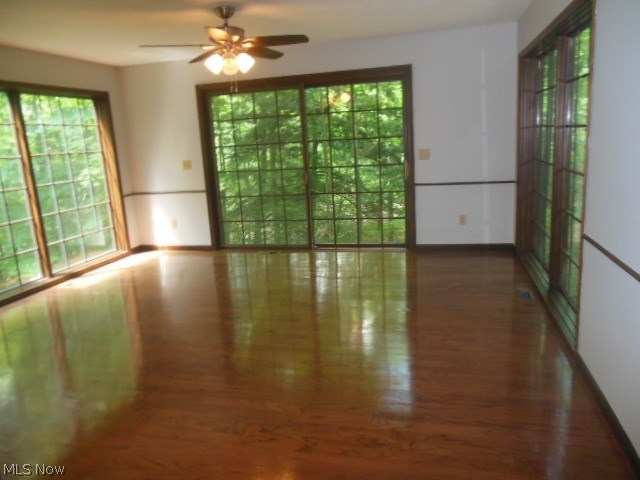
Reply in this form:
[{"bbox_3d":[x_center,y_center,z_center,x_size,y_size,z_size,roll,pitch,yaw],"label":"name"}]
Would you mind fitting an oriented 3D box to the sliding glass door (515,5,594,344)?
[{"bbox_3d":[1.898,-0.616,3.836,0.140,2.100,2.478,0,13,15],"label":"sliding glass door"}]

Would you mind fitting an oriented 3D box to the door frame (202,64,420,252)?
[{"bbox_3d":[-0.179,-0.903,5.684,2.639,2.100,0.140,0,13,15],"label":"door frame"}]

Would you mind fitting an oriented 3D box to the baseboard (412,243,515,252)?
[{"bbox_3d":[1.683,0.083,5.382,1.099,0.090,0.020,0,13,15],"label":"baseboard"}]

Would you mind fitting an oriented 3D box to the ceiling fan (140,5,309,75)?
[{"bbox_3d":[-0.728,-1.573,3.659,1.310,0.495,1.310,0,13,15],"label":"ceiling fan"}]

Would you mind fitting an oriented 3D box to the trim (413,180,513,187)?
[{"bbox_3d":[1.640,-0.631,5.221,1.099,0.044,0.022,0,13,15],"label":"trim"}]

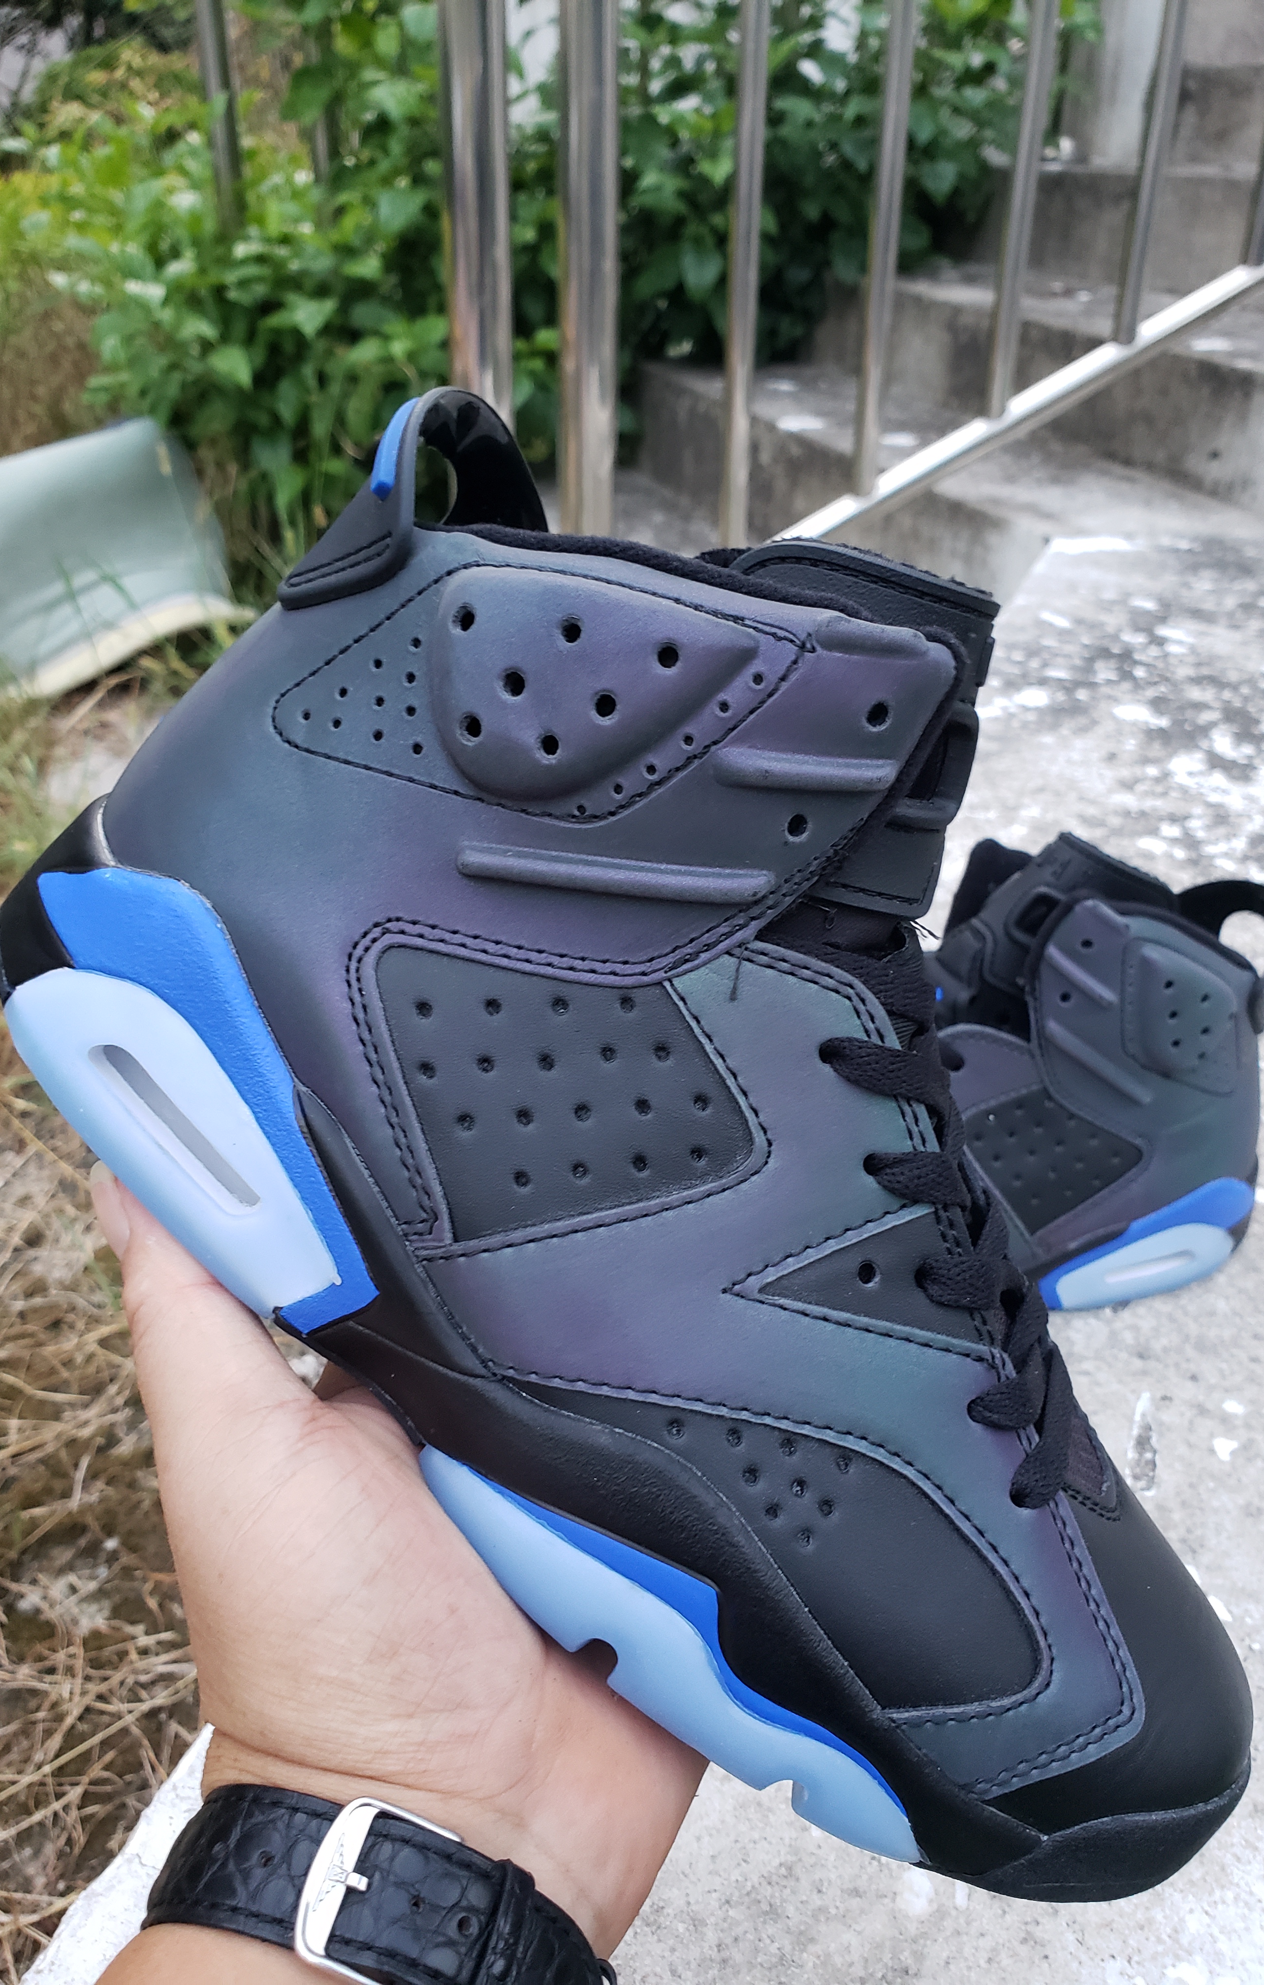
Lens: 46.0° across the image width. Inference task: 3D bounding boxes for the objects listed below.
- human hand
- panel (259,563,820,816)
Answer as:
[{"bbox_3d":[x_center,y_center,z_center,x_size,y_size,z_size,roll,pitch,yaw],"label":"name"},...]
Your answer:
[{"bbox_3d":[-0.044,0.093,0.251,0.107,0.104,0.143,4,59,-16],"label":"human hand"},{"bbox_3d":[-0.015,-0.046,0.232,0.082,0.037,0.018,7,12,2],"label":"panel"}]

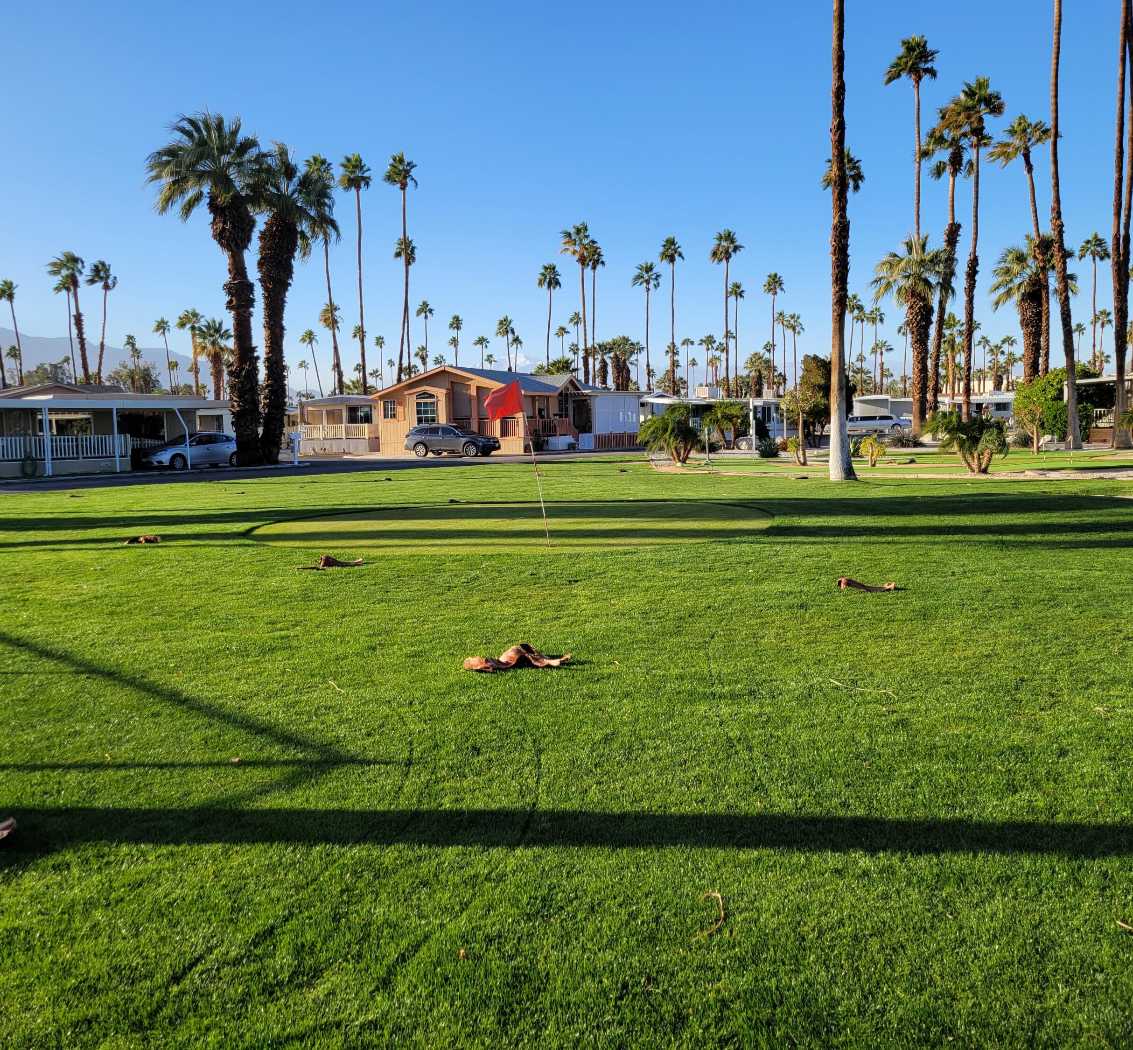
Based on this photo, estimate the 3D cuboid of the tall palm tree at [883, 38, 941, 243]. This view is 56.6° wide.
[{"bbox_3d":[20.193,-16.520,61.702,3.200,23.586,3.200,-1,5,0],"label":"tall palm tree"}]

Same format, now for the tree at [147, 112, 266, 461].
[{"bbox_3d":[-14.632,-9.927,44.730,5.400,14.778,5.300,-3,6,-18],"label":"tree"}]

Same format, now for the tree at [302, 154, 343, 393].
[{"bbox_3d":[-19.551,-17.870,84.678,3.200,23.217,3.200,-1,5,0],"label":"tree"}]

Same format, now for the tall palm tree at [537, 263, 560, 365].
[{"bbox_3d":[-2.214,-21.530,129.028,2.900,20.810,2.900,-1,6,-1],"label":"tall palm tree"}]

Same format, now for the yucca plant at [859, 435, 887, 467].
[{"bbox_3d":[9.085,-2.178,31.144,0.810,0.920,0.800,0,6,16],"label":"yucca plant"}]

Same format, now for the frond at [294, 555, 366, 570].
[{"bbox_3d":[-2.668,0.410,11.837,0.760,0.130,0.280,-1,6,0],"label":"frond"}]

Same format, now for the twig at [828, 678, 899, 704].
[{"bbox_3d":[1.697,0.916,6.007,0.101,0.040,0.547,-5,7,-35],"label":"twig"}]

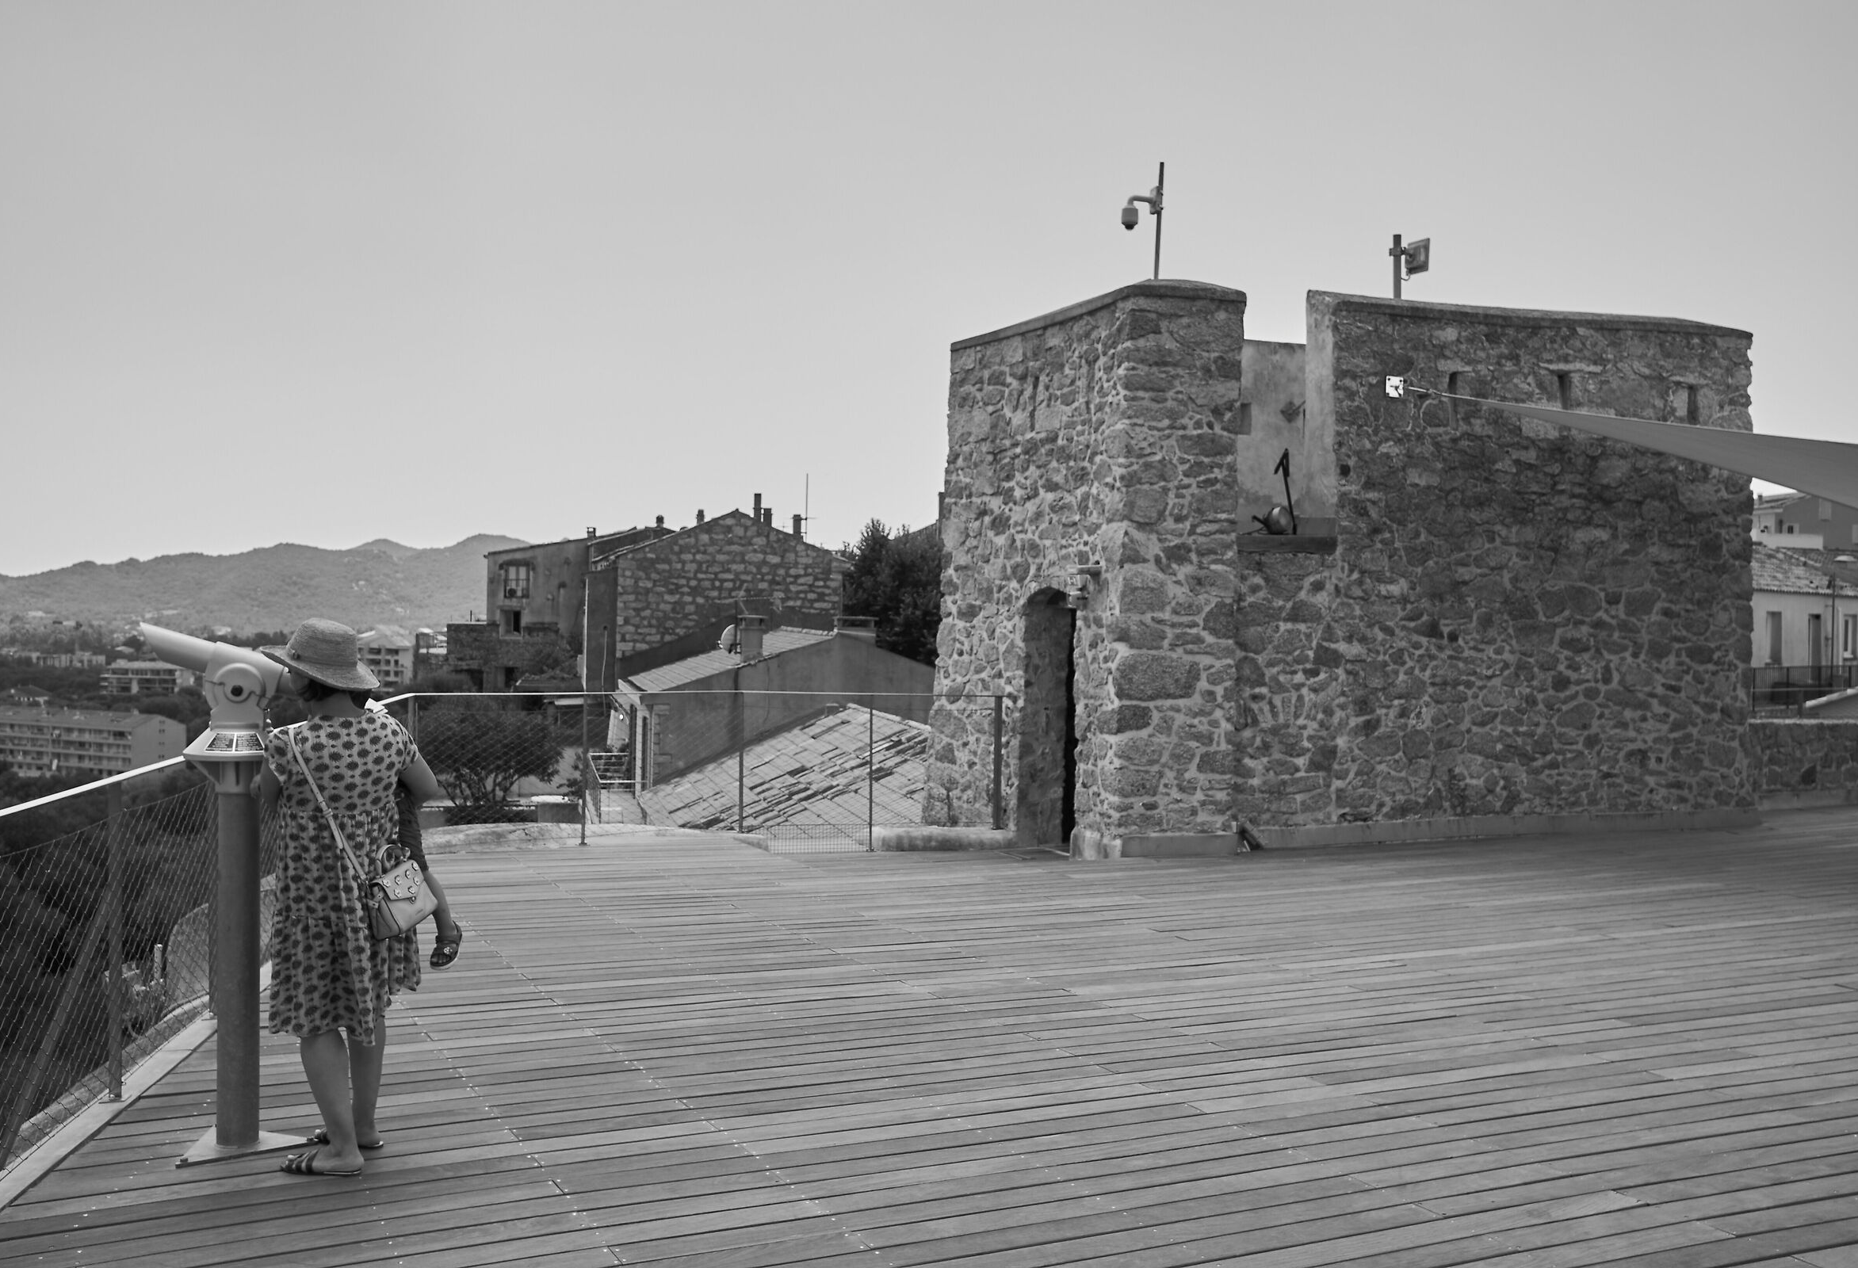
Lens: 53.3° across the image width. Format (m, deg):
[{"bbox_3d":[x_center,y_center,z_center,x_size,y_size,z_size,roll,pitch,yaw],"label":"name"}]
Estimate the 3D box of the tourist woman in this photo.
[{"bbox_3d":[-1.700,0.755,5.500,0.520,1.610,0.460,0,1,-35],"label":"tourist woman"}]

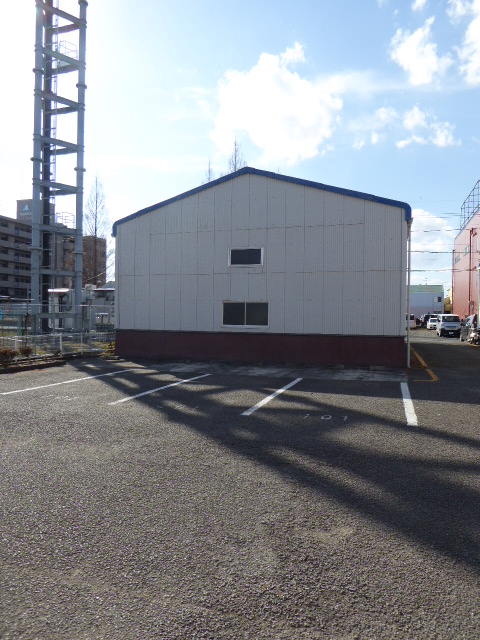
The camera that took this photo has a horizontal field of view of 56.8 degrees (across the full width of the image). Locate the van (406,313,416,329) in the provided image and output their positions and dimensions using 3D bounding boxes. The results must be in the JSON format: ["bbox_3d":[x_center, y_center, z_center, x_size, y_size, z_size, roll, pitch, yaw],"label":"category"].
[{"bbox_3d":[21.775,0.244,57.000,1.600,1.950,3.900,1,0,18],"label":"van"}]

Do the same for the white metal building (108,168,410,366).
[{"bbox_3d":[2.853,-1.888,23.001,10.480,6.560,17.000,1,0,18],"label":"white metal building"}]

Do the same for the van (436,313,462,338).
[{"bbox_3d":[17.733,0.493,37.700,1.530,1.920,3.600,1,0,18],"label":"van"}]

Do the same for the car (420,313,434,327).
[{"bbox_3d":[27.091,0.241,63.000,1.700,1.700,4.200,1,0,18],"label":"car"}]

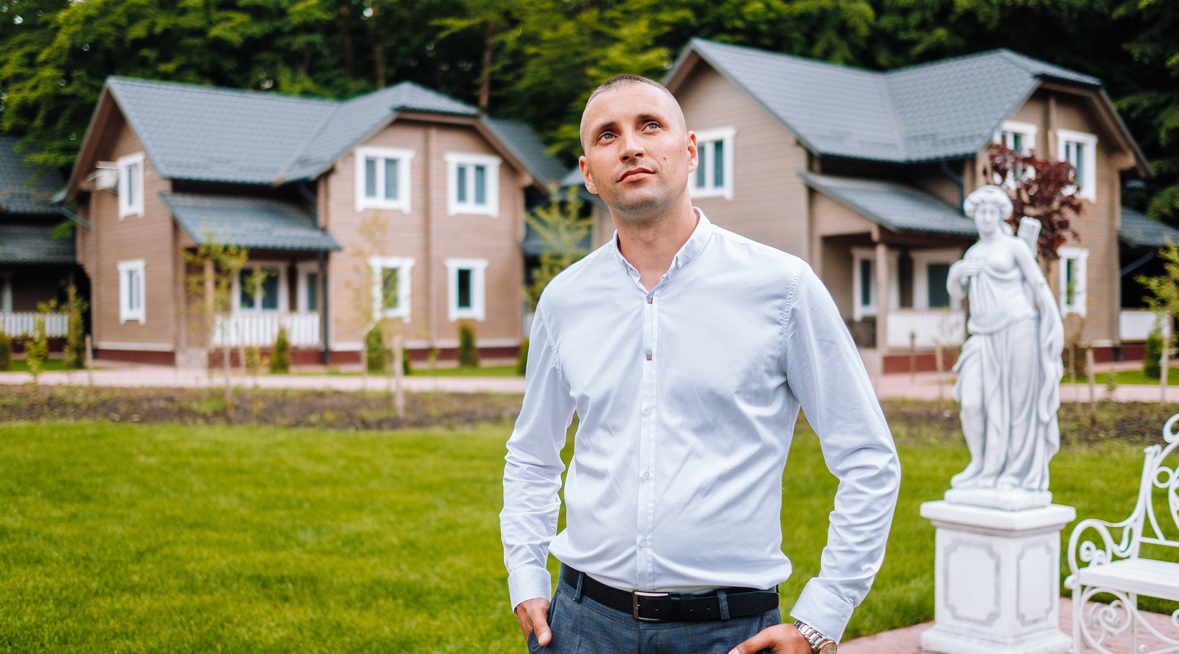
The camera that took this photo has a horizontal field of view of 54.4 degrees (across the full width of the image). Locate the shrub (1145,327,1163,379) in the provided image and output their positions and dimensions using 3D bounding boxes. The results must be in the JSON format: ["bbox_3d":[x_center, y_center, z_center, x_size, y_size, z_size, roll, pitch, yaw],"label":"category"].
[{"bbox_3d":[11.016,0.501,22.361,0.358,1.019,0.358,0,1,0],"label":"shrub"}]

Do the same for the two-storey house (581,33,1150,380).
[{"bbox_3d":[8.666,-3.160,31.657,14.186,8.033,10.395,-1,1,-36],"label":"two-storey house"}]

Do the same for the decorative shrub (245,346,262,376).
[{"bbox_3d":[-7.406,0.743,25.246,0.384,0.655,0.384,0,1,0],"label":"decorative shrub"}]

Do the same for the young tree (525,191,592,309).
[{"bbox_3d":[-0.476,-0.568,18.800,1.118,3.409,1.118,0,1,0],"label":"young tree"}]

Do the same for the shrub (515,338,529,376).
[{"bbox_3d":[-1.388,0.598,24.492,0.412,0.900,0.412,0,1,0],"label":"shrub"}]

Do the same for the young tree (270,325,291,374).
[{"bbox_3d":[-7.051,0.511,26.113,0.480,1.086,0.480,0,1,0],"label":"young tree"}]

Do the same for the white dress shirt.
[{"bbox_3d":[0.172,0.135,1.710,0.570,0.620,0.310,0,1,15],"label":"white dress shirt"}]

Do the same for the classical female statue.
[{"bbox_3d":[1.760,0.073,4.860,0.340,1.344,0.430,-1,1,-43],"label":"classical female statue"}]

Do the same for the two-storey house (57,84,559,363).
[{"bbox_3d":[-7.275,-3.098,35.425,14.186,8.033,10.395,-1,1,-40],"label":"two-storey house"}]

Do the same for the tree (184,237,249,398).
[{"bbox_3d":[-6.134,-0.160,18.869,1.062,2.665,1.062,0,1,0],"label":"tree"}]

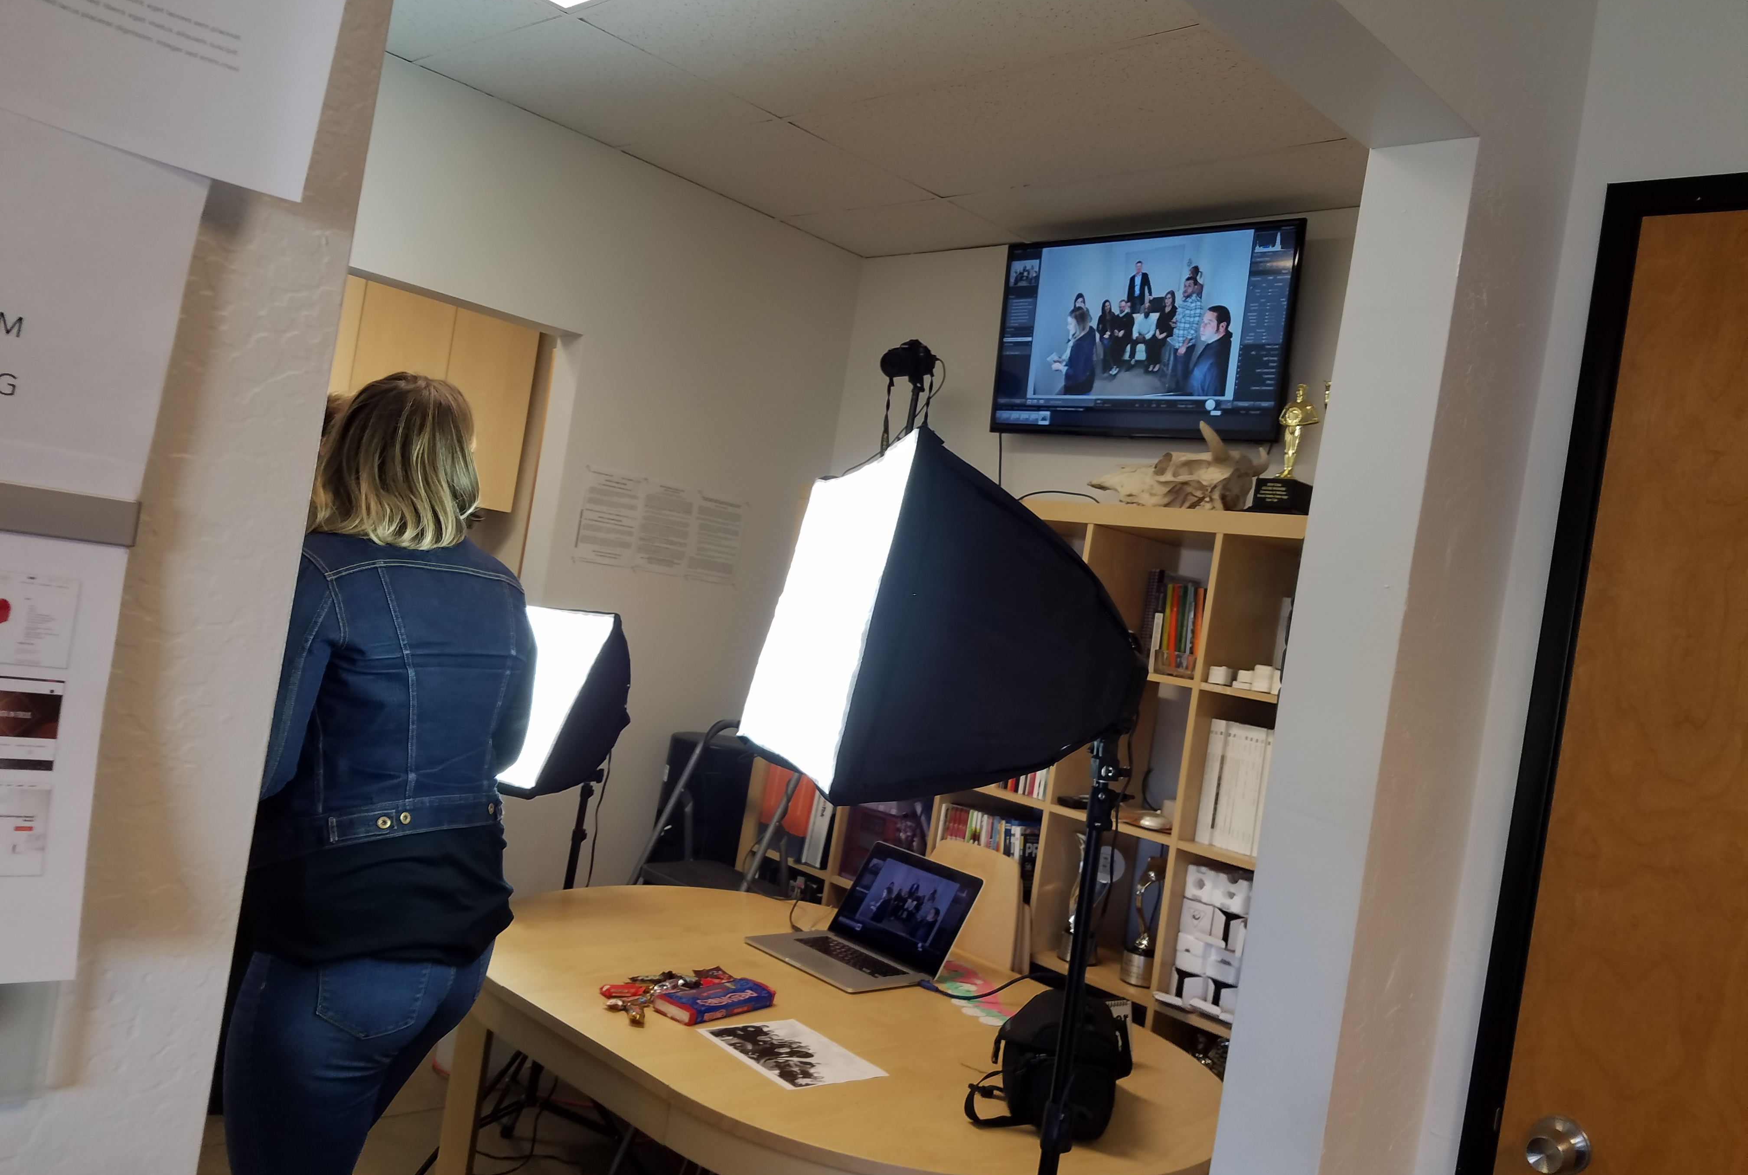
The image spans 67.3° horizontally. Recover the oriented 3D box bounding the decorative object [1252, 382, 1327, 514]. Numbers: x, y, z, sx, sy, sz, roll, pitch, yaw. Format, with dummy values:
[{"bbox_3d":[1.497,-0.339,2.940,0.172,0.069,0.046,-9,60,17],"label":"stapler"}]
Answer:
[{"bbox_3d":[0.940,-0.302,2.952,0.120,0.305,0.120,8,0,44],"label":"decorative object"}]

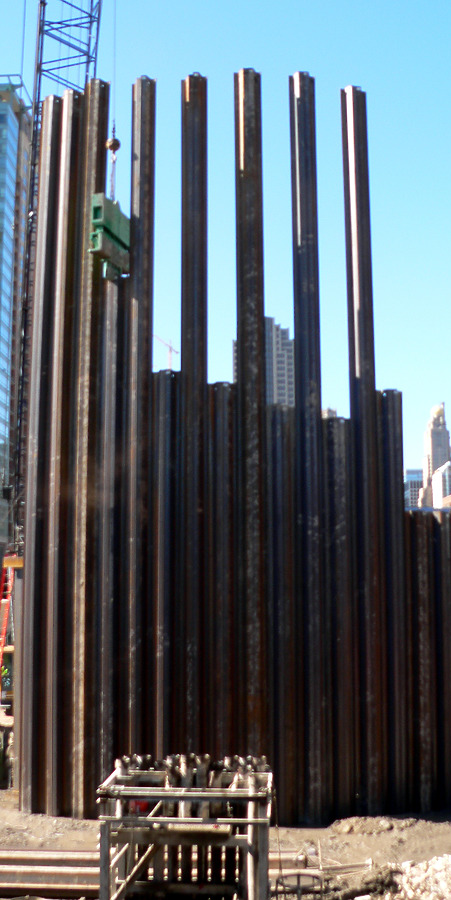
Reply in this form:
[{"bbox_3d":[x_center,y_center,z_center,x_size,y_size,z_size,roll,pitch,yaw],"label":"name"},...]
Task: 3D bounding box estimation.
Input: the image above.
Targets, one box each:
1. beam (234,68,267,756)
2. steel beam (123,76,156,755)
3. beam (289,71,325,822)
[{"bbox_3d":[0.804,-0.841,29.366,0.930,24.160,0.320,0,-9,-1],"label":"beam"},{"bbox_3d":[-2.733,-0.769,29.753,0.930,24.040,0.320,-2,-10,13],"label":"steel beam"},{"bbox_3d":[2.605,-0.782,29.491,0.930,24.150,0.320,1,-9,-7],"label":"beam"}]

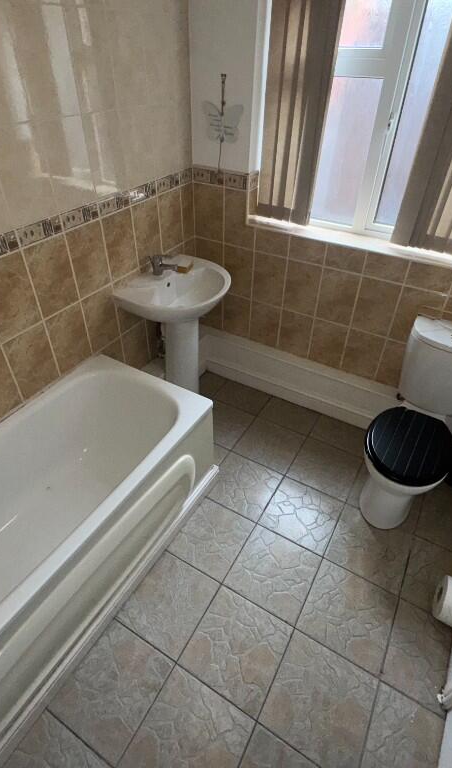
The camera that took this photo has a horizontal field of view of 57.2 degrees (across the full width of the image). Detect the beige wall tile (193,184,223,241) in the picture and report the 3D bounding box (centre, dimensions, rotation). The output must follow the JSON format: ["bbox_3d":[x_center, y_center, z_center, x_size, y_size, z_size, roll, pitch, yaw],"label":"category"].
[{"bbox_3d":[-0.092,-0.961,2.336,0.194,0.301,0.010,21,44,23],"label":"beige wall tile"}]

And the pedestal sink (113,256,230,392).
[{"bbox_3d":[-0.218,-0.222,2.353,0.456,0.877,0.581,21,44,23],"label":"pedestal sink"}]

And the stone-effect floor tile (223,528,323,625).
[{"bbox_3d":[0.212,0.814,1.798,0.330,0.010,0.330,21,43,23],"label":"stone-effect floor tile"}]

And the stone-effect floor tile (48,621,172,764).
[{"bbox_3d":[-0.411,1.067,1.479,0.330,0.010,0.330,21,43,23],"label":"stone-effect floor tile"}]

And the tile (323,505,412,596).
[{"bbox_3d":[0.638,0.714,1.821,0.317,0.010,0.316,21,43,22],"label":"tile"}]

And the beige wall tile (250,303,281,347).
[{"bbox_3d":[0.248,-0.369,2.557,0.200,0.277,0.010,21,44,23],"label":"beige wall tile"}]

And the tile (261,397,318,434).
[{"bbox_3d":[0.374,0.191,2.450,0.317,0.010,0.190,21,43,22],"label":"tile"}]

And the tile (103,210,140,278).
[{"bbox_3d":[-0.500,-0.660,1.965,0.010,0.302,0.202,21,43,22],"label":"tile"}]

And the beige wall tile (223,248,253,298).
[{"bbox_3d":[0.073,-0.657,2.439,0.200,0.300,0.010,21,43,23],"label":"beige wall tile"}]

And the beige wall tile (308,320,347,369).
[{"bbox_3d":[0.599,-0.232,2.417,0.200,0.286,0.010,21,43,23],"label":"beige wall tile"}]

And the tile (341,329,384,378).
[{"bbox_3d":[0.760,-0.163,2.297,0.196,0.284,0.010,21,43,22],"label":"tile"}]

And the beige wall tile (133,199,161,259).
[{"bbox_3d":[-0.388,-0.754,2.052,0.010,0.297,0.196,21,43,22],"label":"beige wall tile"}]

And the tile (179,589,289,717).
[{"bbox_3d":[0.041,0.957,1.514,0.317,0.010,0.316,21,43,22],"label":"tile"}]

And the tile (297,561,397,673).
[{"bbox_3d":[0.495,0.921,1.664,0.327,0.010,0.327,21,43,23],"label":"tile"}]

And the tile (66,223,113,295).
[{"bbox_3d":[-0.596,-0.543,1.808,0.010,0.300,0.200,21,43,23],"label":"tile"}]

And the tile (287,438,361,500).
[{"bbox_3d":[0.540,0.452,2.244,0.329,0.010,0.329,20,43,22],"label":"tile"}]

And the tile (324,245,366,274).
[{"bbox_3d":[0.608,-0.632,2.099,0.202,0.121,0.010,21,43,22],"label":"tile"}]

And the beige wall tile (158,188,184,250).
[{"bbox_3d":[-0.294,-0.876,2.229,0.010,0.301,0.200,21,44,23],"label":"beige wall tile"}]

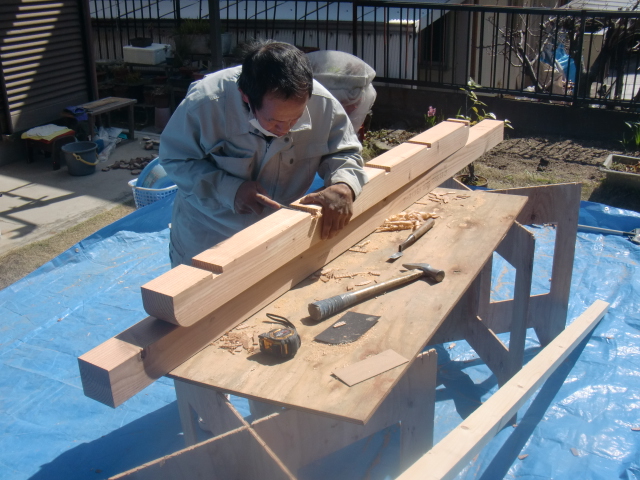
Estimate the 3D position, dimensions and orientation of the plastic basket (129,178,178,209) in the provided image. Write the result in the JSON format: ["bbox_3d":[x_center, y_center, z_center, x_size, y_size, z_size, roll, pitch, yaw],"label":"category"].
[{"bbox_3d":[-1.065,-0.272,4.600,0.420,0.210,0.390,-1,23,1],"label":"plastic basket"}]

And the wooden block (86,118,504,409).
[{"bbox_3d":[0.179,-0.110,2.362,0.090,0.090,2.381,13,27,30],"label":"wooden block"}]

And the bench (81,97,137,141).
[{"bbox_3d":[-1.908,-1.007,6.184,0.310,0.370,0.600,10,26,26],"label":"bench"}]

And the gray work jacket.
[{"bbox_3d":[-0.176,-0.230,2.110,0.560,0.570,0.420,-14,44,-27],"label":"gray work jacket"}]

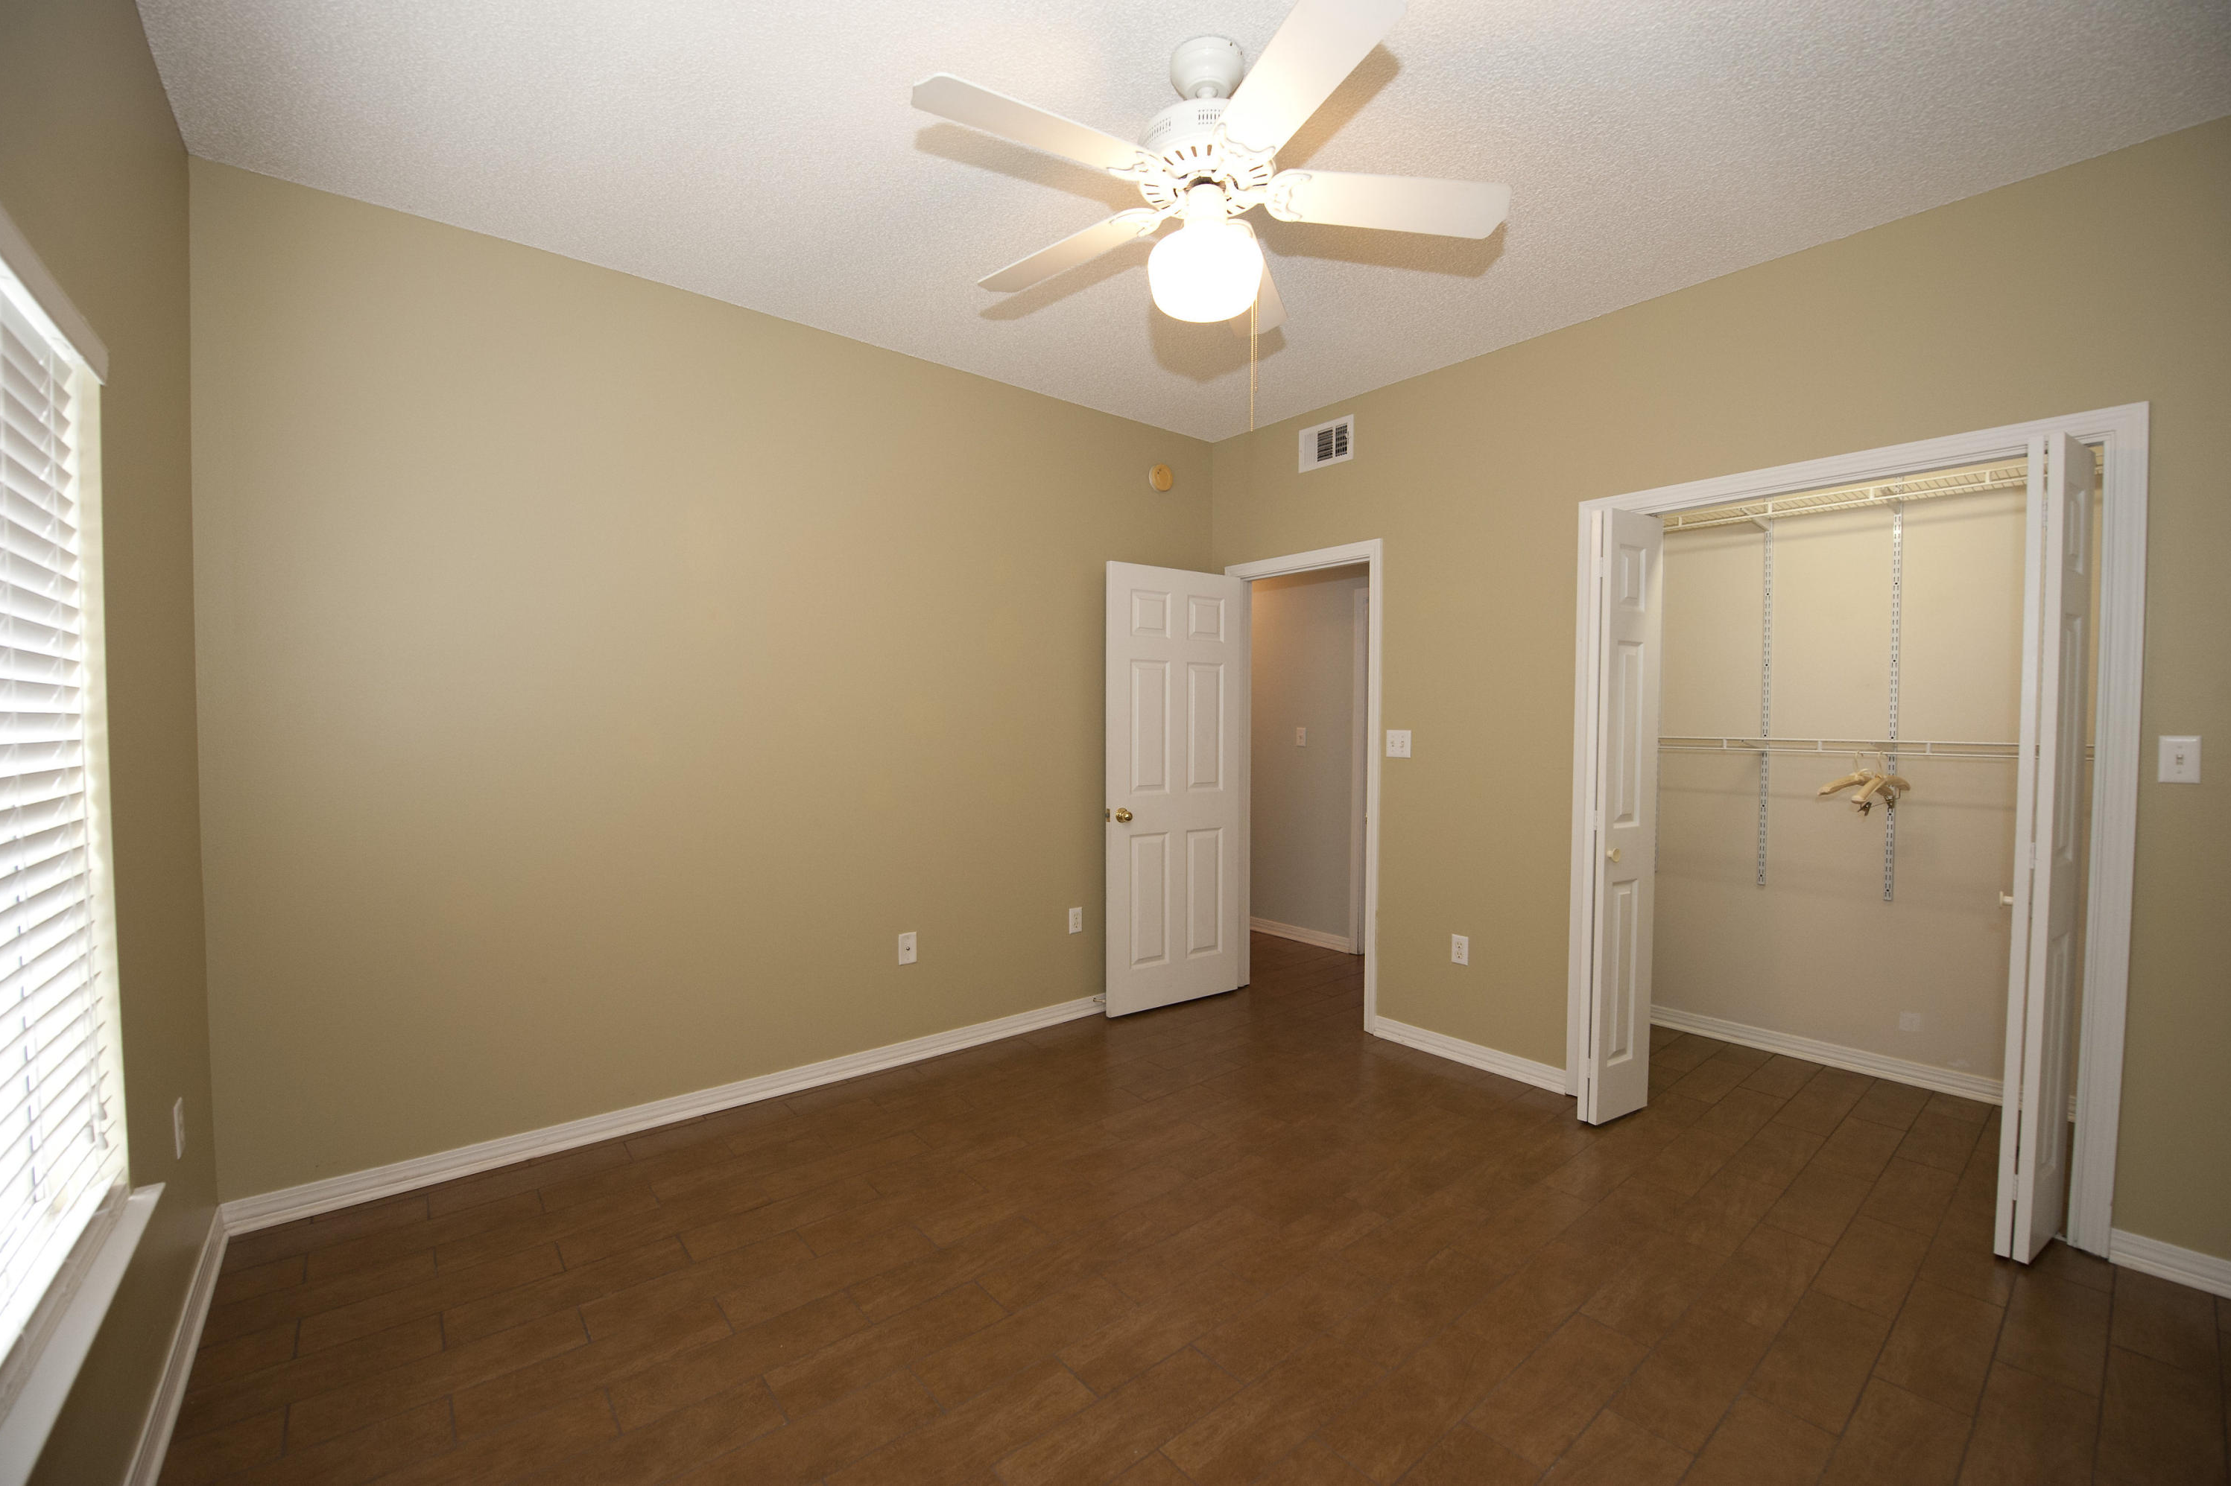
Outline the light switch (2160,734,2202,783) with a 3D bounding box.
[{"bbox_3d":[2.517,0.040,2.054,0.013,0.112,0.066,-1,2,-39],"label":"light switch"}]

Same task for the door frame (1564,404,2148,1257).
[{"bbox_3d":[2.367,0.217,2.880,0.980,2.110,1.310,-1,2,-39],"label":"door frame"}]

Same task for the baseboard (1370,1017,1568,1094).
[{"bbox_3d":[1.389,1.240,3.483,0.018,0.085,0.805,-1,2,-39],"label":"baseboard"}]

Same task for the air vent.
[{"bbox_3d":[0.954,-1.361,3.957,0.022,0.198,0.302,-1,2,-39],"label":"air vent"}]

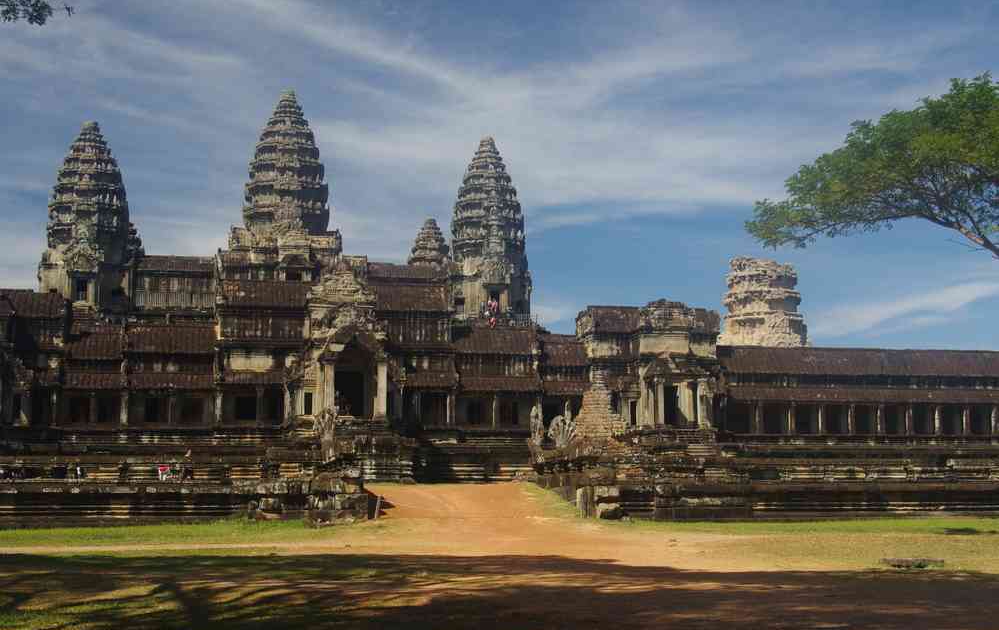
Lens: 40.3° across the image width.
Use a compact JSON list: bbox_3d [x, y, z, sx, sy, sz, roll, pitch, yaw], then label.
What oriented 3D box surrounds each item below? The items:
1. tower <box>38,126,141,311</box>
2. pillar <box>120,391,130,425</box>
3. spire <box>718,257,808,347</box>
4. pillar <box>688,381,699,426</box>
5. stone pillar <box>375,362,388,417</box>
[{"bbox_3d":[-47.248,-11.097,157.128,10.300,23.136,10.300,1,-8,-11],"label":"tower"},{"bbox_3d":[-23.787,5.947,86.472,0.530,2.281,0.530,1,-8,-11],"label":"pillar"},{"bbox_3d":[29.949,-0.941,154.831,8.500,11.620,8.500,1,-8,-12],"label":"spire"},{"bbox_3d":[14.865,6.796,104.181,0.700,3.560,0.700,1,-8,-12],"label":"pillar"},{"bbox_3d":[-7.017,4.430,80.844,0.620,3.440,0.620,1,-8,-11],"label":"stone pillar"}]

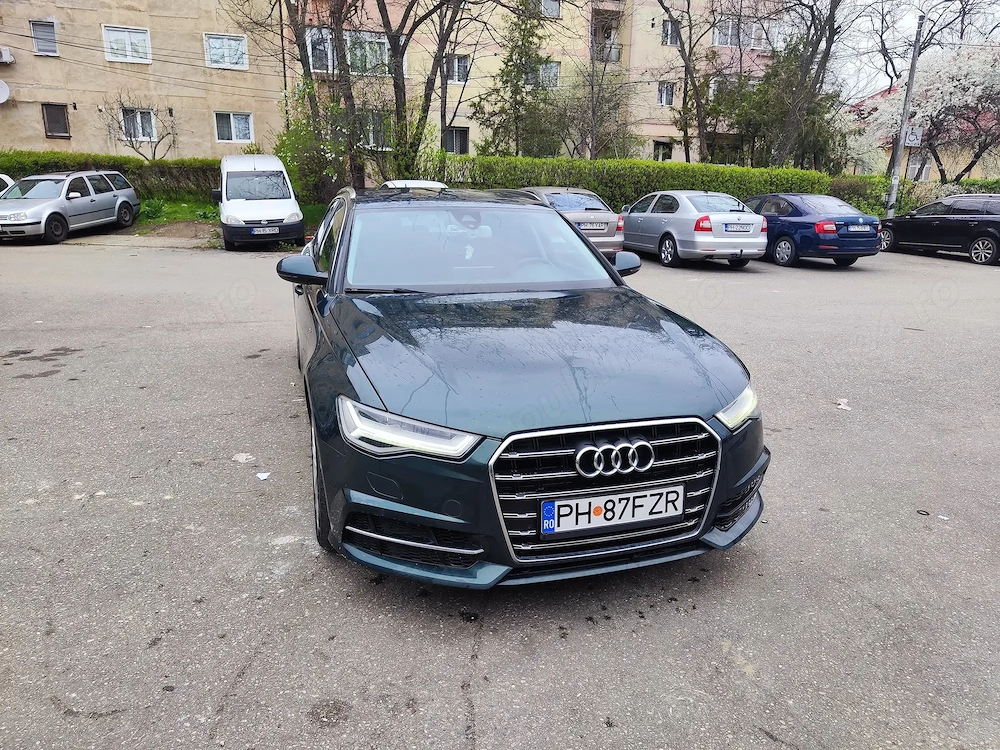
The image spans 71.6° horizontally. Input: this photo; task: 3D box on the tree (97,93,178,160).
[{"bbox_3d":[-11.603,-7.410,22.425,2.500,3.400,2.500,2,16,0],"label":"tree"}]

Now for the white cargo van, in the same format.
[{"bbox_3d":[-5.636,-4.054,15.999,1.780,1.830,4.320,-5,22,-23],"label":"white cargo van"}]

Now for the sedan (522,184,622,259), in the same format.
[{"bbox_3d":[0.901,-3.243,14.698,1.840,1.460,4.570,-4,17,-20],"label":"sedan"}]

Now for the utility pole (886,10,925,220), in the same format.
[{"bbox_3d":[11.148,-6.634,19.233,0.220,6.040,0.220,2,16,0],"label":"utility pole"}]

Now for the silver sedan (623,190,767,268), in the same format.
[{"bbox_3d":[3.895,-3.234,15.078,1.840,1.460,4.570,-2,16,-14],"label":"silver sedan"}]

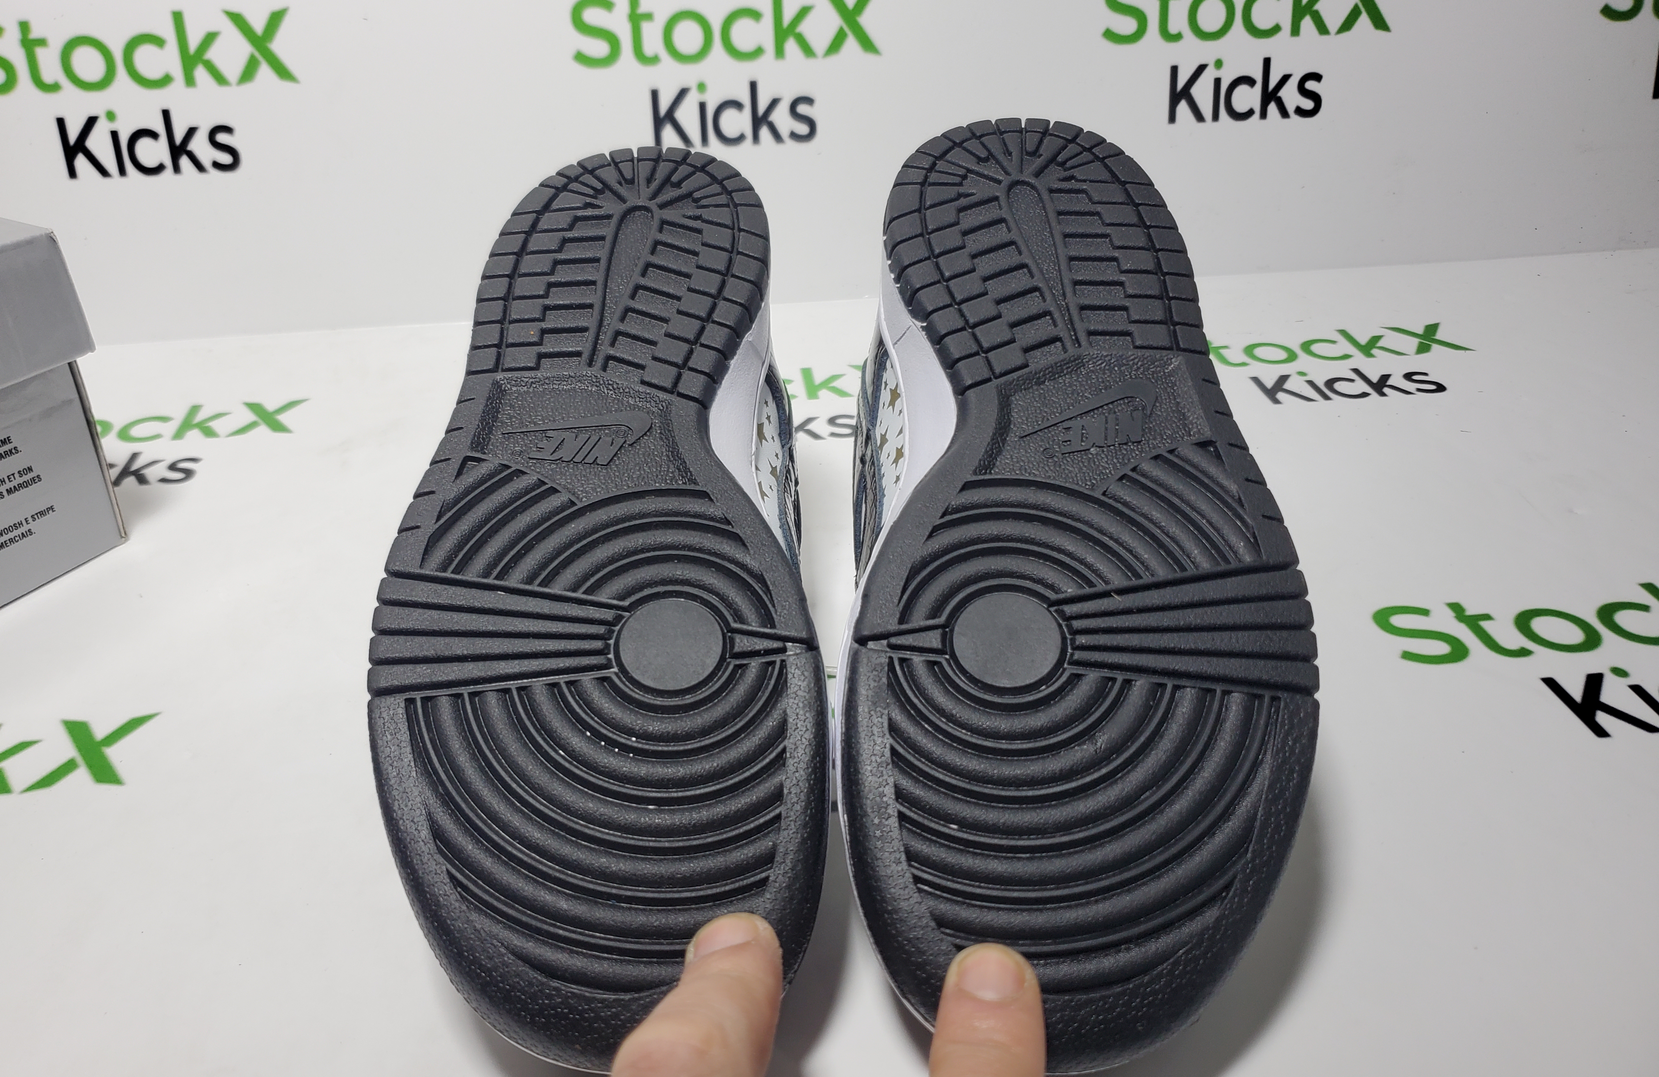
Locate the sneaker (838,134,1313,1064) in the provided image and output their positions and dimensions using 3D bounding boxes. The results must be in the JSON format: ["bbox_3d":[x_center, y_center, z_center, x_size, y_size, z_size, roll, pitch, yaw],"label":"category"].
[{"bbox_3d":[0.063,0.014,0.378,0.112,0.118,0.289,-2,57,3],"label":"sneaker"}]

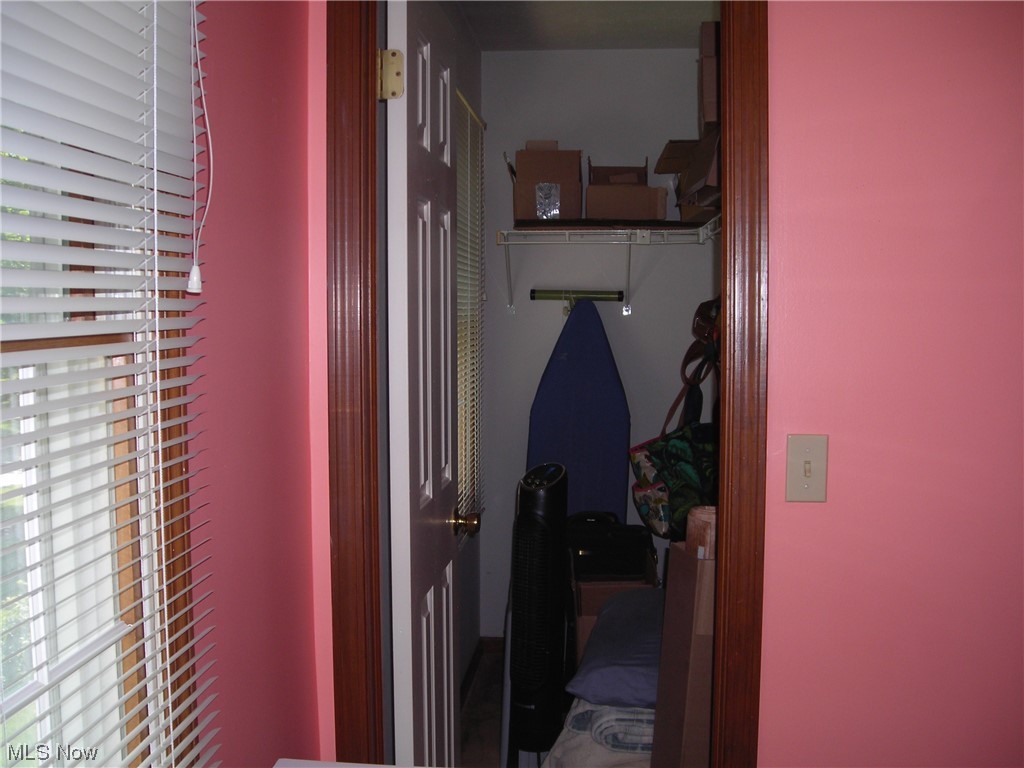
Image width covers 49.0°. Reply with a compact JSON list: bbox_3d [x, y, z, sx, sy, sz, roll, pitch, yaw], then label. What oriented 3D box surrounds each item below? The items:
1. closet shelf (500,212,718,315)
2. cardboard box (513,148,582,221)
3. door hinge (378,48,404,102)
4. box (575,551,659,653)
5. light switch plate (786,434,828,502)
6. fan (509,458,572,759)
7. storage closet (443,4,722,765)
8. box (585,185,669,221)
[{"bbox_3d":[0.424,-0.427,4.295,0.940,0.325,0.330,0,4,5],"label":"closet shelf"},{"bbox_3d":[0.143,-0.751,4.296,0.255,0.265,0.250,0,4,5],"label":"cardboard box"},{"bbox_3d":[-0.217,-0.556,2.016,0.048,0.092,0.020,0,4,5],"label":"door hinge"},{"bbox_3d":[0.366,0.735,3.915,0.275,0.350,0.270,0,4,5],"label":"box"},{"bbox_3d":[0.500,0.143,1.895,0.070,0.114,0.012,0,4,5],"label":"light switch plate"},{"bbox_3d":[0.087,0.679,3.361,0.175,0.880,0.175,2,5,28],"label":"fan"},{"bbox_3d":[0.355,-0.014,3.254,1.160,2.430,2.470,0,4,5],"label":"storage closet"},{"bbox_3d":[0.434,-0.679,4.276,0.295,0.125,0.250,0,4,5],"label":"box"}]

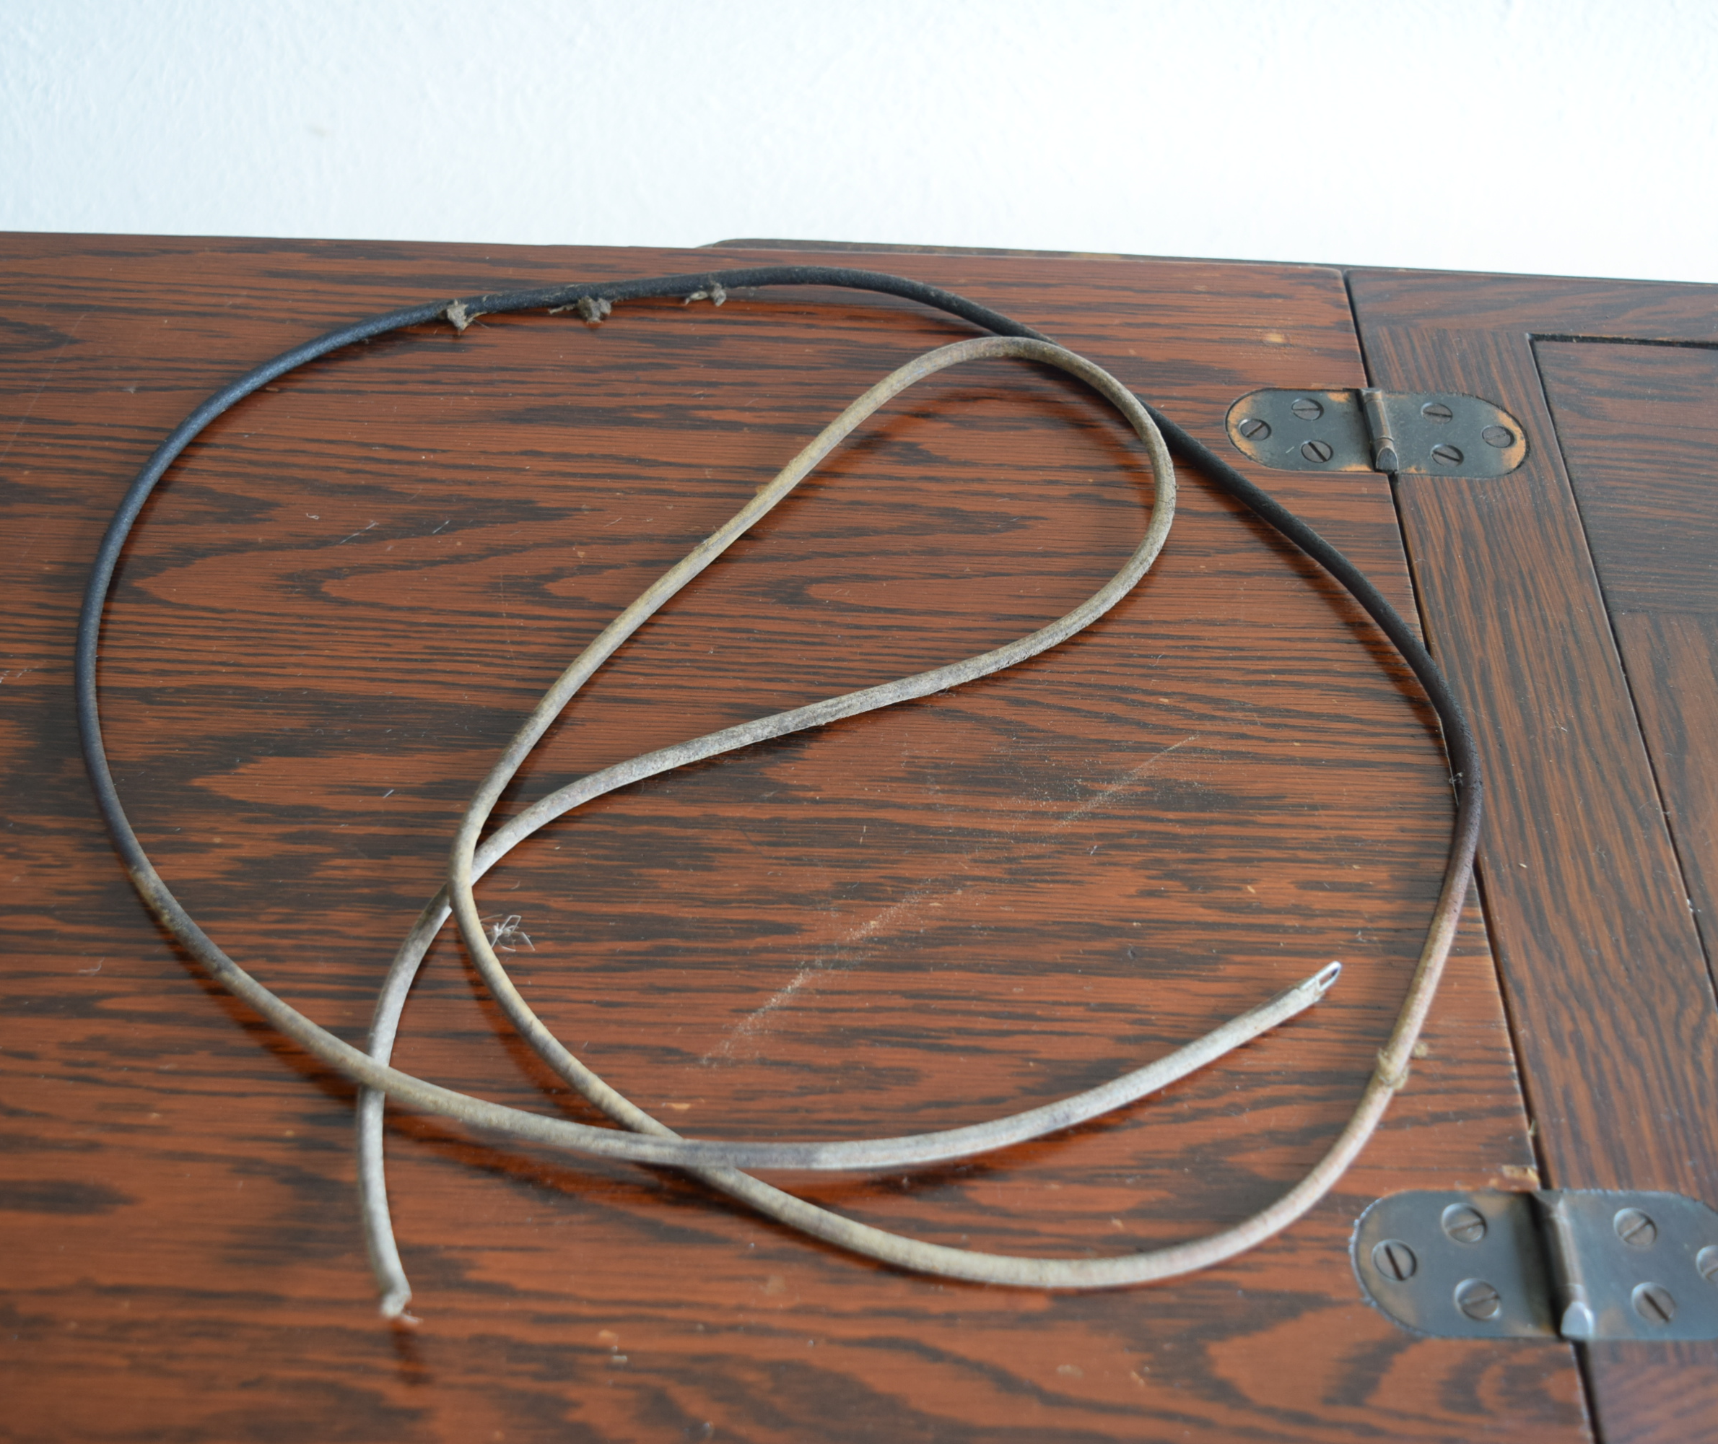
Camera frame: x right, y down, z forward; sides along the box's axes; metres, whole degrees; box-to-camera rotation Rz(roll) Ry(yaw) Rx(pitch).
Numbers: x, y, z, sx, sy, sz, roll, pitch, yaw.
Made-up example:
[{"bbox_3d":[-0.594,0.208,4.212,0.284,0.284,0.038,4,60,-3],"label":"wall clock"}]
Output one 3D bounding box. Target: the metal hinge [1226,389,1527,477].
[{"bbox_3d":[0.138,-0.078,0.591,0.082,0.006,0.031,2,52,-3],"label":"metal hinge"}]

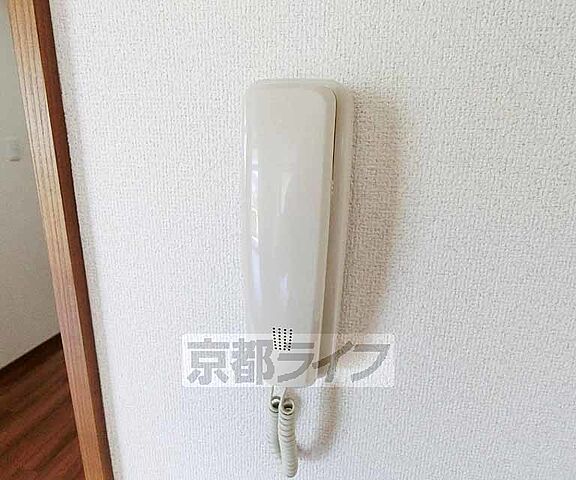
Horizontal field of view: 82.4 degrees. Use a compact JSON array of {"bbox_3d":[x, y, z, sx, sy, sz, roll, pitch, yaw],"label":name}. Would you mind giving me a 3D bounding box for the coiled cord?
[{"bbox_3d":[-0.003,0.142,0.254,0.022,0.076,0.030,3,13,8],"label":"coiled cord"}]

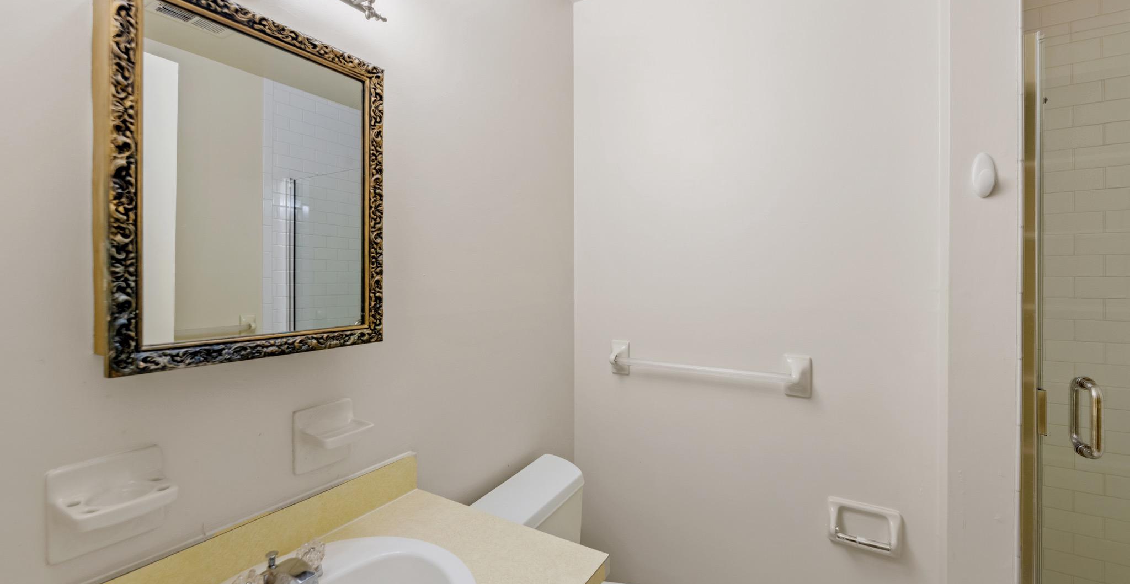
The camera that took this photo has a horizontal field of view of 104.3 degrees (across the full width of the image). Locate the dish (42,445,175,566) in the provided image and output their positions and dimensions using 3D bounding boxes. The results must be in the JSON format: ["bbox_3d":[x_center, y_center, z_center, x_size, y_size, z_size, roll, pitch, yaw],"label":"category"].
[{"bbox_3d":[-0.631,0.307,0.622,0.088,0.125,0.123,1,1,31],"label":"dish"}]

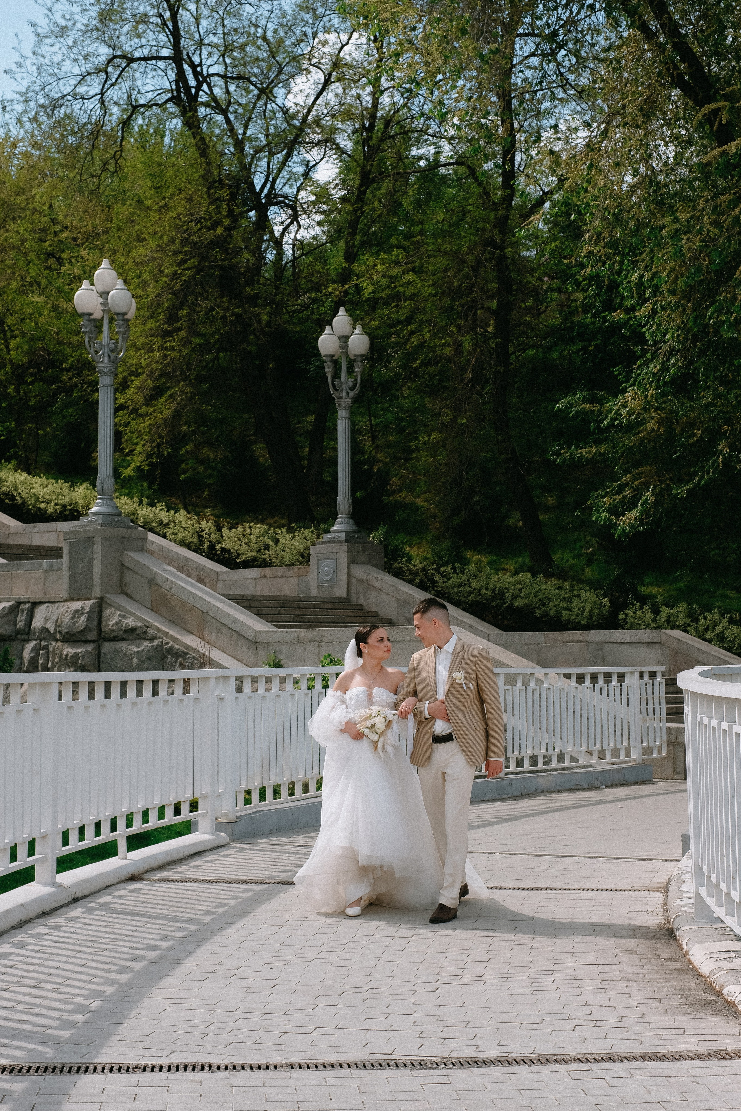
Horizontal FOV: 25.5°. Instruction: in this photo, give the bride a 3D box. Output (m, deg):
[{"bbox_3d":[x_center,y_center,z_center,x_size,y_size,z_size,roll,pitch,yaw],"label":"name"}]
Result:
[{"bbox_3d":[0.007,1.201,9.395,0.880,1.609,0.820,-1,-4,5],"label":"bride"}]

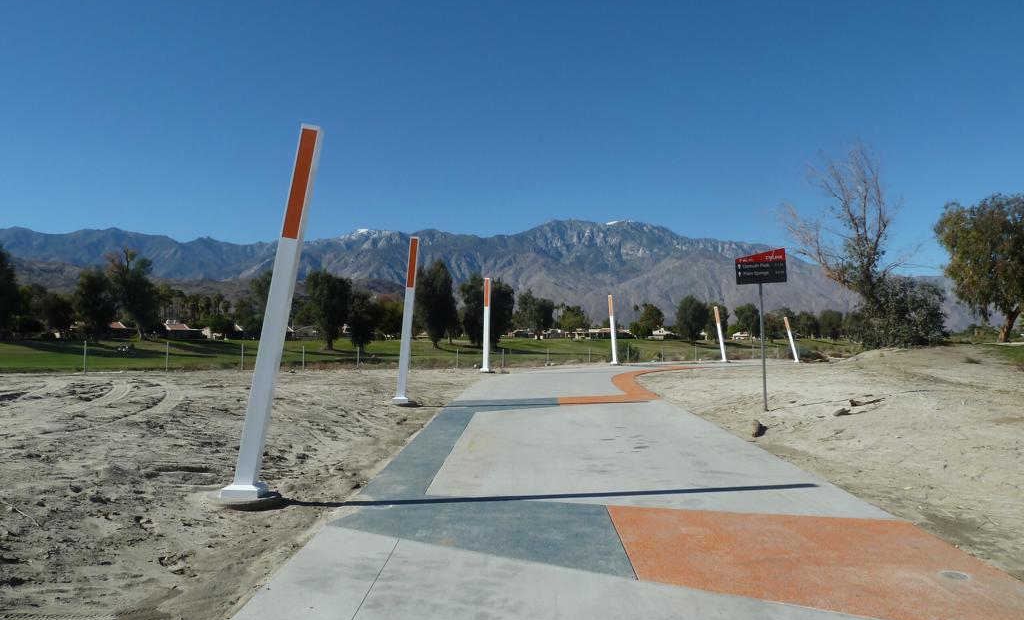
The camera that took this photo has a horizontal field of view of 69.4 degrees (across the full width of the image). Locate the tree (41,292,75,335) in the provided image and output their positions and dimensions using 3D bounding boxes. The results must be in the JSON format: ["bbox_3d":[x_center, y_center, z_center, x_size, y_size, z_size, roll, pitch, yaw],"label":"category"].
[{"bbox_3d":[-89.118,0.980,145.000,6.667,8.823,6.333,0,-2,0],"label":"tree"}]

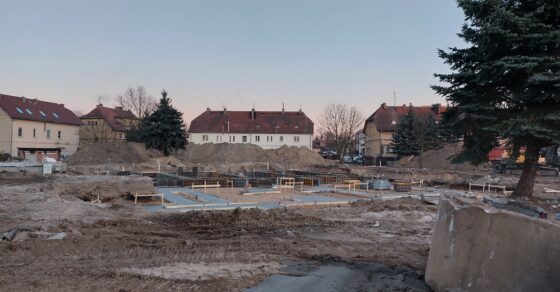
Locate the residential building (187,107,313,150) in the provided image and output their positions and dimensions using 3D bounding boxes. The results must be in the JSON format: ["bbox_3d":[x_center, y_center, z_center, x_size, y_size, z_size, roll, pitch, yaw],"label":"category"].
[{"bbox_3d":[-6.713,-2.590,95.070,29.000,12.300,11.000,0,-1,1],"label":"residential building"}]

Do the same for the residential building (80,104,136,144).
[{"bbox_3d":[-38.481,-2.870,88.098,10.500,12.200,12.000,0,-1,13],"label":"residential building"}]

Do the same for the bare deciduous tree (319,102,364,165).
[{"bbox_3d":[10.307,-1.938,65.053,7.600,10.200,7.600,0,-1,0],"label":"bare deciduous tree"}]

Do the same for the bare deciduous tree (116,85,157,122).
[{"bbox_3d":[-29.853,-4.838,82.110,9.000,16.000,9.000,0,-1,0],"label":"bare deciduous tree"}]

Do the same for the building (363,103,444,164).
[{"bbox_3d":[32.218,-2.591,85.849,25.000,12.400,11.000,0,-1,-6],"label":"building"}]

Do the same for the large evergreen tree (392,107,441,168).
[{"bbox_3d":[22.777,-1.863,65.053,8.000,10.200,8.000,0,-1,0],"label":"large evergreen tree"}]

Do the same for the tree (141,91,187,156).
[{"bbox_3d":[-19.314,-3.365,65.078,7.700,11.900,7.700,0,-1,0],"label":"tree"}]

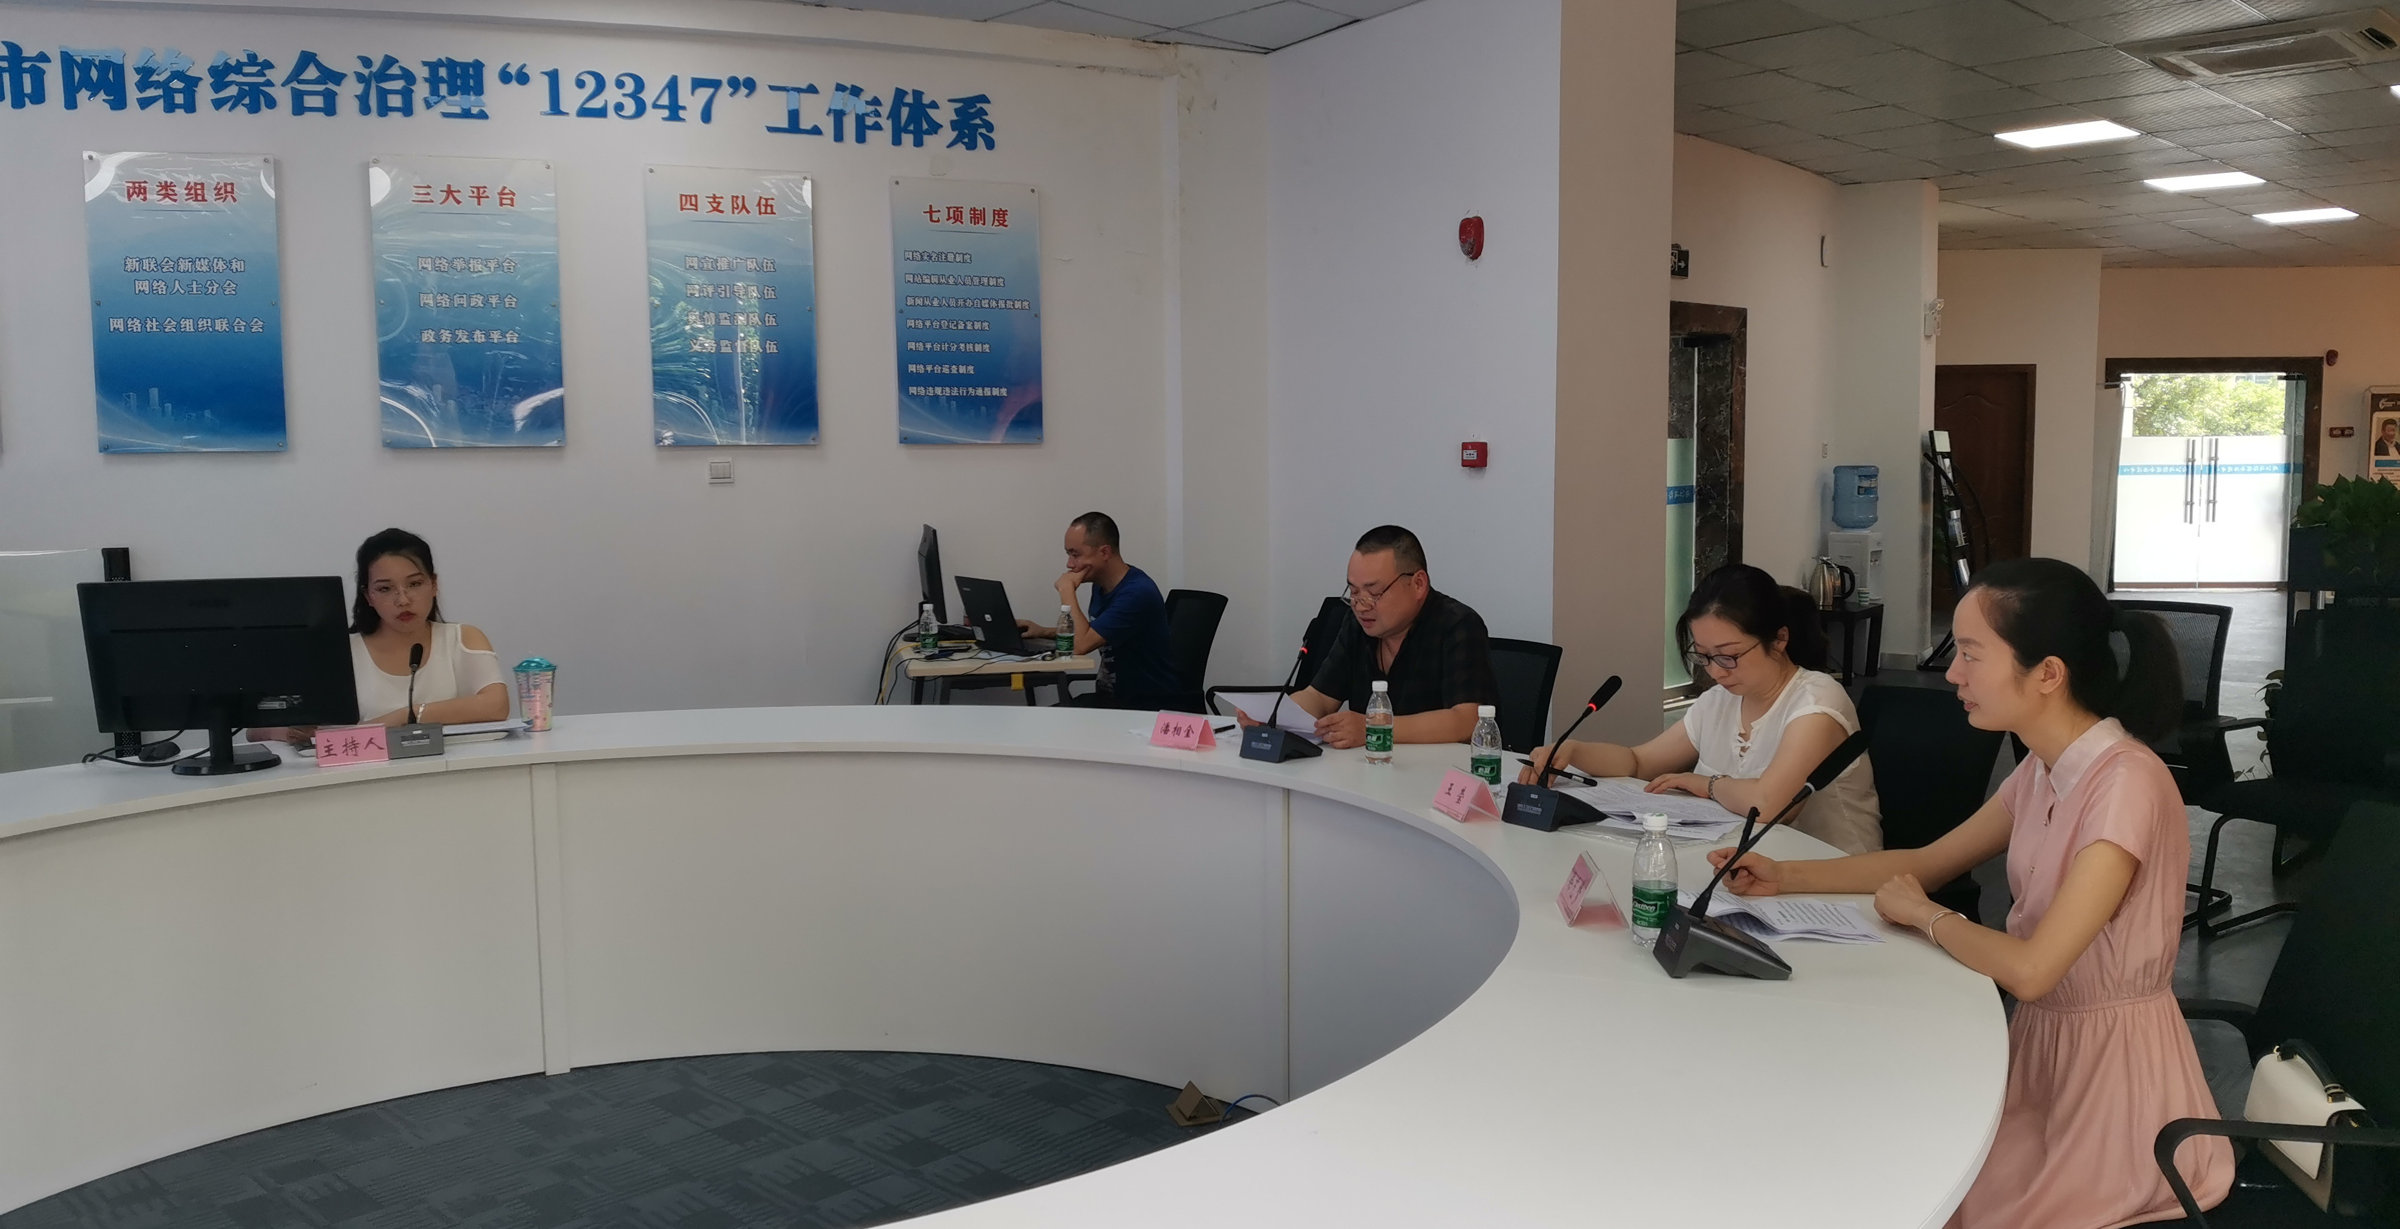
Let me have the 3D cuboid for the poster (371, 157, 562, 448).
[{"bbox_3d":[-2.527,-1.074,6.242,0.590,0.985,0.020,-2,5,-15],"label":"poster"}]

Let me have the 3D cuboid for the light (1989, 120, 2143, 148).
[{"bbox_3d":[4.569,-2.530,9.480,0.600,0.030,0.600,4,7,44],"label":"light"}]

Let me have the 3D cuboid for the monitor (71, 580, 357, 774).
[{"bbox_3d":[-2.219,0.130,4.106,0.550,0.430,0.200,-2,5,-10],"label":"monitor"}]

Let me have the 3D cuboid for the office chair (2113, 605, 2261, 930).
[{"bbox_3d":[2.924,0.440,5.726,0.600,0.940,0.570,-5,7,-41],"label":"office chair"}]

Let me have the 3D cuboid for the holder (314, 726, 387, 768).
[{"bbox_3d":[-1.963,0.302,4.170,0.150,0.082,0.078,-3,6,-26],"label":"holder"}]

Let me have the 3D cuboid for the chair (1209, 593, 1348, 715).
[{"bbox_3d":[0.304,0.441,5.935,0.600,0.945,0.570,-3,6,-21],"label":"chair"}]

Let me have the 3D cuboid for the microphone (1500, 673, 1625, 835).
[{"bbox_3d":[0.713,0.260,3.424,0.263,0.256,0.120,-4,6,-36],"label":"microphone"}]

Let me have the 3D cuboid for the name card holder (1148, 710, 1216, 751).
[{"bbox_3d":[-0.038,0.273,4.305,0.150,0.082,0.078,4,7,38],"label":"name card holder"}]

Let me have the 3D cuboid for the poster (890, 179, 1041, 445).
[{"bbox_3d":[-0.878,-1.145,6.884,0.599,0.993,0.020,-3,6,-28],"label":"poster"}]

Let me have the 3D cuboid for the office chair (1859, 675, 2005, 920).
[{"bbox_3d":[1.186,0.624,3.599,0.590,0.935,0.560,-2,5,-18],"label":"office chair"}]

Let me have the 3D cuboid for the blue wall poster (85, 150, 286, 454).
[{"bbox_3d":[-3.403,-1.040,6.061,0.584,0.995,0.020,-2,6,-19],"label":"blue wall poster"}]

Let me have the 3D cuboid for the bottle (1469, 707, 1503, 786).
[{"bbox_3d":[0.570,0.270,3.580,0.064,0.182,0.064,-1,5,0],"label":"bottle"}]

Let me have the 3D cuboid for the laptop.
[{"bbox_3d":[-0.615,-0.004,6.240,0.310,0.246,0.345,-3,6,-28],"label":"laptop"}]

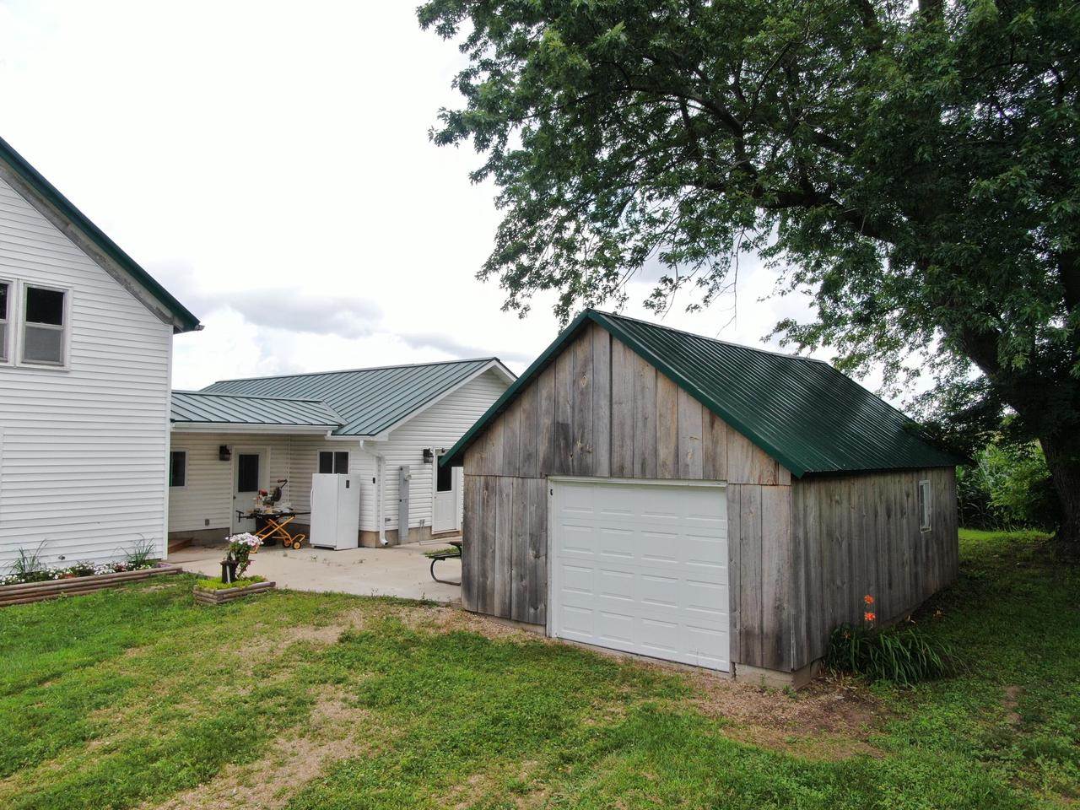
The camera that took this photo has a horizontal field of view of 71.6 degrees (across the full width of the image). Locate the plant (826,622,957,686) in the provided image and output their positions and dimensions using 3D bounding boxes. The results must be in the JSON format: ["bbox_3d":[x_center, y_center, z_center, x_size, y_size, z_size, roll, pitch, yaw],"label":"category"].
[{"bbox_3d":[4.083,2.771,8.625,1.100,0.520,1.300,-3,-4,40],"label":"plant"}]

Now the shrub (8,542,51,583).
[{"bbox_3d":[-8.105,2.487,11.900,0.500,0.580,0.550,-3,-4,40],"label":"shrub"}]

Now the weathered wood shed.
[{"bbox_3d":[3.383,1.092,12.679,5.378,4.321,8.652,-3,-4,40],"label":"weathered wood shed"}]

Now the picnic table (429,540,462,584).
[{"bbox_3d":[-0.719,2.719,13.267,1.650,0.760,1.900,-3,-4,40],"label":"picnic table"}]

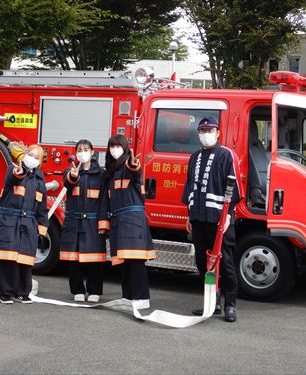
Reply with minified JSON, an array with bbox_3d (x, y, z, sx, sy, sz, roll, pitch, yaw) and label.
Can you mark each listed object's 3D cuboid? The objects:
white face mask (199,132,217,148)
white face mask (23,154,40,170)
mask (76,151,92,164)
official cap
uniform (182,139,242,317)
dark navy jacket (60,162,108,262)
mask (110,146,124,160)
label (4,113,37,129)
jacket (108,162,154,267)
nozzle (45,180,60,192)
[{"bbox_3d":[0.490,-0.420,7.800,0.155,0.125,0.085,4,2,19],"label":"white face mask"},{"bbox_3d":[-1.111,-0.231,8.080,0.140,0.115,0.085,22,3,-3],"label":"white face mask"},{"bbox_3d":[-0.652,-0.277,8.270,0.145,0.125,0.080,1,1,6],"label":"mask"},{"bbox_3d":[0.498,-0.574,7.900,0.190,0.120,0.260,1,1,18],"label":"official cap"},{"bbox_3d":[0.526,0.382,7.920,0.520,1.590,0.340,1,1,24],"label":"uniform"},{"bbox_3d":[-0.643,0.236,8.330,0.470,0.940,0.420,3,2,7],"label":"dark navy jacket"},{"bbox_3d":[-0.340,-0.327,8.360,0.140,0.130,0.085,3,2,7],"label":"mask"},{"bbox_3d":[-1.495,-0.747,9.970,0.430,0.160,0.010,4,2,21],"label":"label"},{"bbox_3d":[-0.213,0.236,8.330,0.460,0.980,0.400,4,2,30],"label":"jacket"},{"bbox_3d":[-1.163,-0.012,10.200,0.120,0.120,0.170,4,2,29],"label":"nozzle"}]

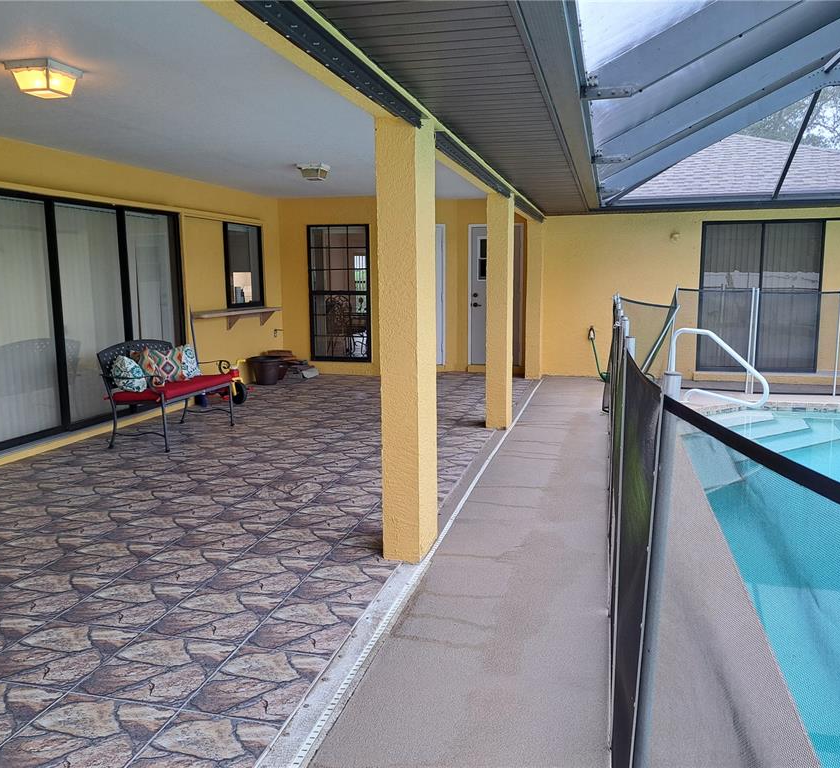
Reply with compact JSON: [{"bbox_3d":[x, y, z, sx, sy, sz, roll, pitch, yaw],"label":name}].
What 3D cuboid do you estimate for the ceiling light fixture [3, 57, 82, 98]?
[{"bbox_3d":[-1.993,-1.618,3.783,0.265,0.130,0.265,2,9,14],"label":"ceiling light fixture"}]

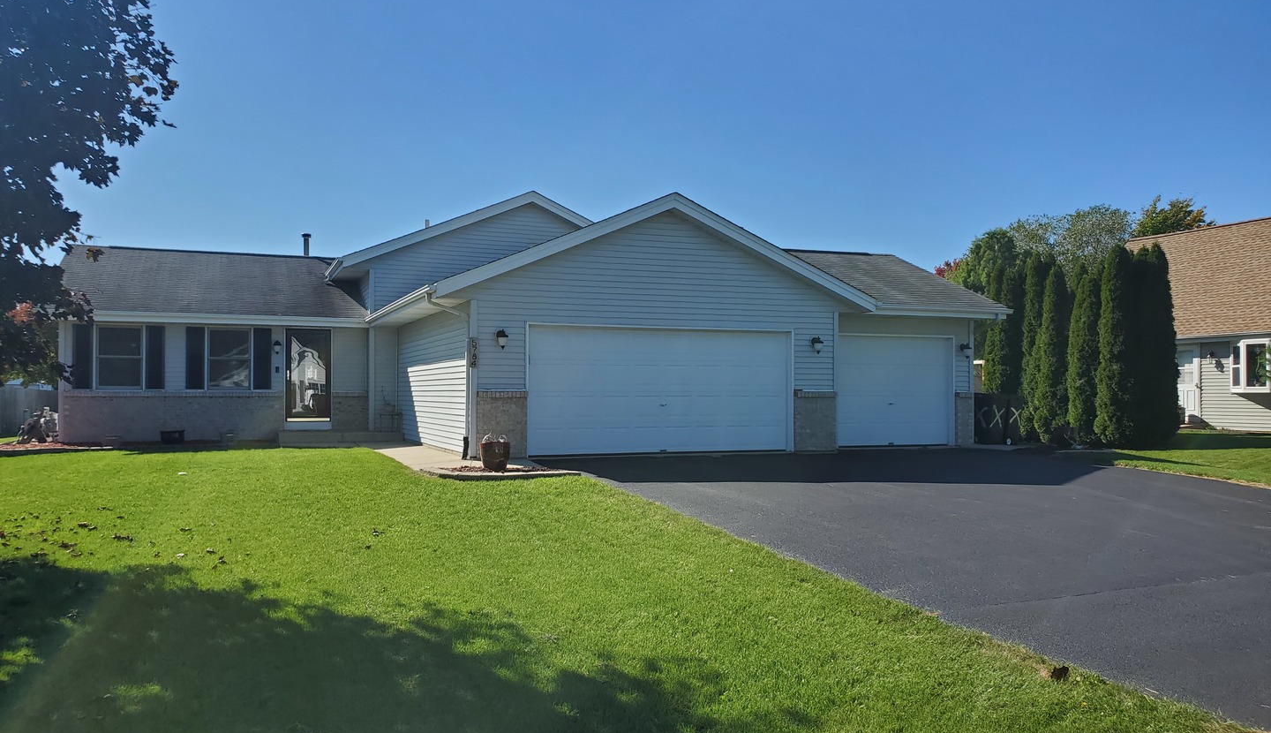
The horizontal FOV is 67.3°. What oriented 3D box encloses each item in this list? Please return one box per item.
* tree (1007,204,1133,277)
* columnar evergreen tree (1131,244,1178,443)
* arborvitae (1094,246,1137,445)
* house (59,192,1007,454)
[{"bbox_3d":[17.761,-2.270,38.892,5.400,8.647,5.400,0,-2,-23],"label":"tree"},{"bbox_3d":[10.358,-0.436,19.037,0.930,4.033,0.930,0,-2,-23],"label":"columnar evergreen tree"},{"bbox_3d":[9.996,-0.438,19.890,0.889,4.082,0.889,0,-2,-23],"label":"arborvitae"},{"bbox_3d":[-3.203,-1.240,21.815,17.700,5.860,14.250,0,-2,-23],"label":"house"}]

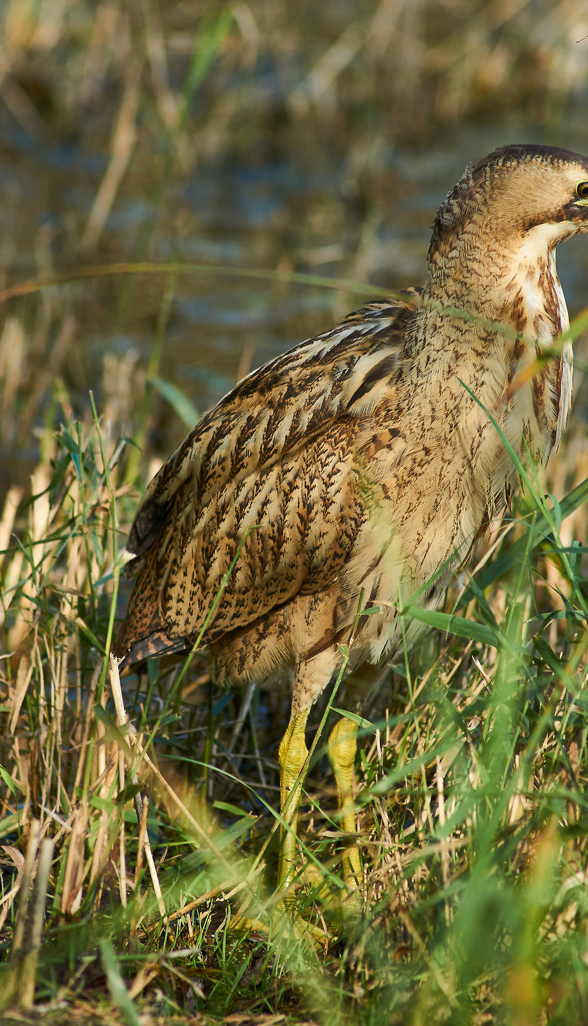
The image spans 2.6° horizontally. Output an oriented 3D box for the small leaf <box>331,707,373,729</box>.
[{"bbox_3d":[0.037,0.130,8.130,0.030,0.007,0.010,25,0,0],"label":"small leaf"}]

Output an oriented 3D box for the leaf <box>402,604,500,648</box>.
[{"bbox_3d":[0.099,0.071,8.100,0.066,0.014,0.018,16,0,0],"label":"leaf"}]

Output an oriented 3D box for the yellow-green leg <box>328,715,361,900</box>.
[{"bbox_3d":[0.033,0.191,8.260,0.026,0.120,0.020,4,8,27],"label":"yellow-green leg"}]

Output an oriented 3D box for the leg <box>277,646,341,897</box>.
[{"bbox_3d":[0.010,0.165,8.200,0.042,0.160,0.026,4,8,27],"label":"leg"}]

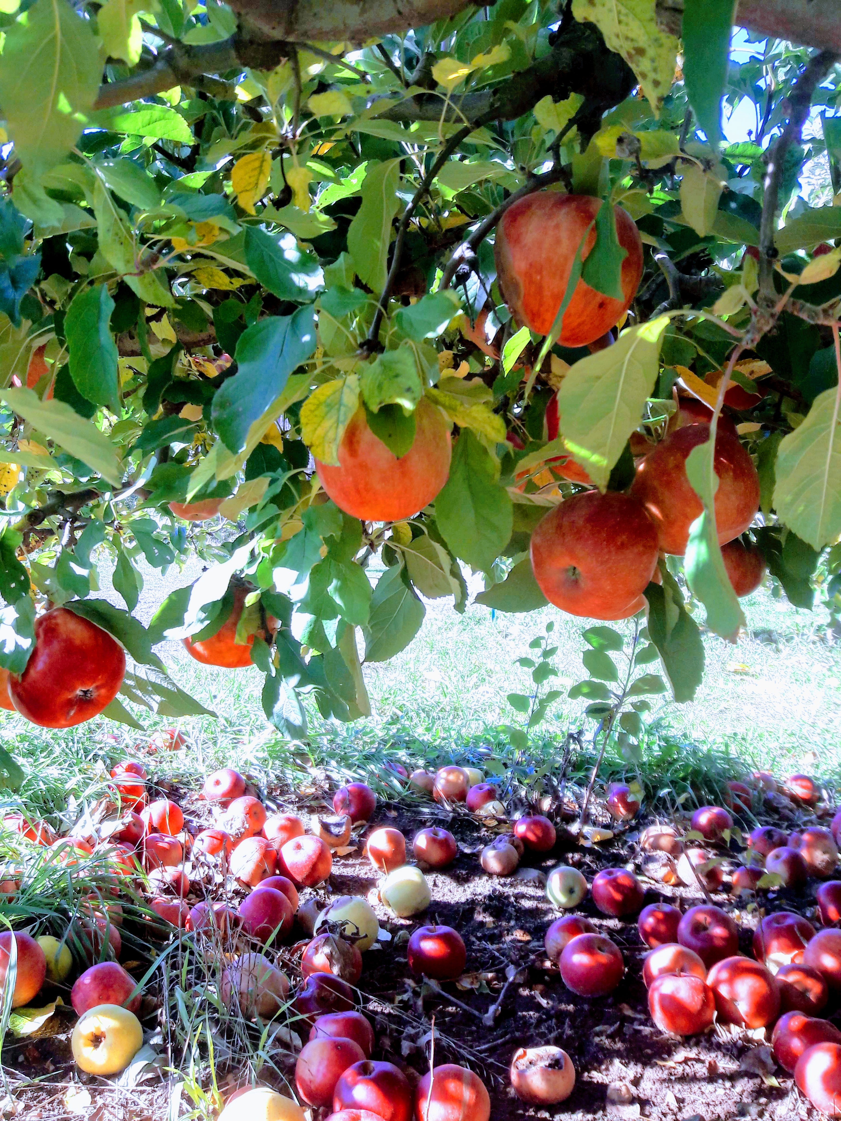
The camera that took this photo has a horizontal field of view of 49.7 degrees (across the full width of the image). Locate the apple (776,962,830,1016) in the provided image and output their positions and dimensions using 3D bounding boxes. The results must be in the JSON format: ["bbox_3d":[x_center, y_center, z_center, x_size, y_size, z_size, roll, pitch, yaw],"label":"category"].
[{"bbox_3d":[0.484,0.544,1.150,0.067,0.062,0.067,2,3,24],"label":"apple"}]

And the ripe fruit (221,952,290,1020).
[{"bbox_3d":[-0.194,0.500,1.066,0.078,0.072,0.078,0,3,-10],"label":"ripe fruit"}]

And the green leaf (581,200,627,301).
[{"bbox_3d":[0.089,-0.151,0.440,0.024,0.050,0.015,1,3,0],"label":"green leaf"}]

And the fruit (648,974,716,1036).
[{"bbox_3d":[0.299,0.509,1.040,0.078,0.072,0.078,1,14,0],"label":"fruit"}]

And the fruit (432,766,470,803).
[{"bbox_3d":[0.065,0.465,1.884,0.077,0.074,0.077,2,3,0],"label":"fruit"}]

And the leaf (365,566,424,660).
[{"bbox_3d":[-0.019,0.037,0.640,0.040,0.074,0.020,20,0,-5],"label":"leaf"}]

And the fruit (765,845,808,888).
[{"bbox_3d":[0.616,0.516,1.528,0.069,0.065,0.069,-25,34,0],"label":"fruit"}]

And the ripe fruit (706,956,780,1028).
[{"bbox_3d":[0.376,0.504,1.060,0.084,0.084,0.080,0,-5,29],"label":"ripe fruit"}]

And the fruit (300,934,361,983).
[{"bbox_3d":[-0.108,0.490,1.110,0.074,0.068,0.074,1,3,0],"label":"fruit"}]

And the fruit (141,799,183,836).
[{"bbox_3d":[-0.478,0.475,1.677,0.077,0.070,0.077,0,3,-16],"label":"fruit"}]

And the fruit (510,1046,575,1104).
[{"bbox_3d":[0.130,0.549,0.968,0.067,0.061,0.067,1,3,8],"label":"fruit"}]

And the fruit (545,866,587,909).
[{"bbox_3d":[0.233,0.524,1.452,0.067,0.067,0.063,-32,23,-3],"label":"fruit"}]

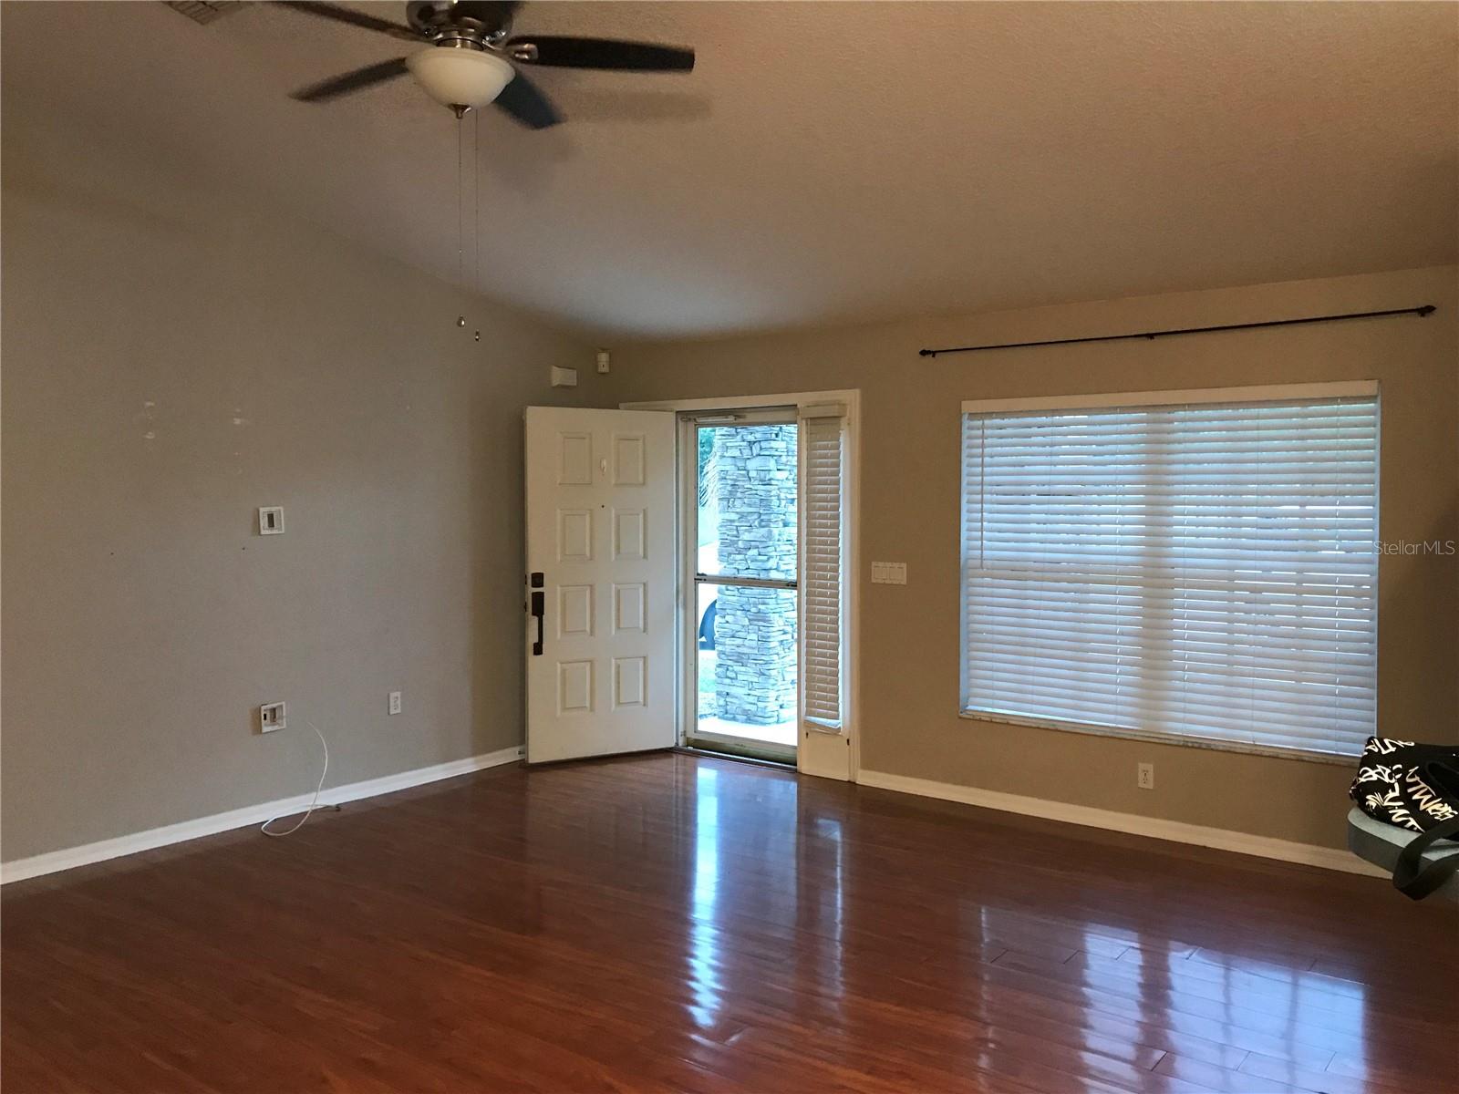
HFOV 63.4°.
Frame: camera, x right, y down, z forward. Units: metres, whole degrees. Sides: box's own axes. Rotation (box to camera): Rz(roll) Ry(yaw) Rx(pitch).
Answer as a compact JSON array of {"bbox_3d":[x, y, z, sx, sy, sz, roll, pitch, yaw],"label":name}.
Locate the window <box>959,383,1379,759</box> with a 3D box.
[{"bbox_3d":[1.907,0.076,5.367,1.834,1.548,0.070,2,3,38],"label":"window"}]

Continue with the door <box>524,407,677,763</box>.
[{"bbox_3d":[-0.747,0.213,6.938,0.914,2.032,0.045,-1,3,-26],"label":"door"}]

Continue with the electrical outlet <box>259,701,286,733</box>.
[{"bbox_3d":[-2.194,0.824,5.689,0.020,0.130,0.128,2,3,38],"label":"electrical outlet"}]

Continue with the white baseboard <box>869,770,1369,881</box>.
[{"bbox_3d":[1.679,1.272,5.559,2.512,0.083,0.015,2,3,38],"label":"white baseboard"}]

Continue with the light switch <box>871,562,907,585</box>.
[{"bbox_3d":[0.833,0.140,6.167,0.207,0.114,0.010,2,3,38],"label":"light switch"}]

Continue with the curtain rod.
[{"bbox_3d":[1.855,-0.942,5.264,2.248,0.050,0.080,2,3,38],"label":"curtain rod"}]

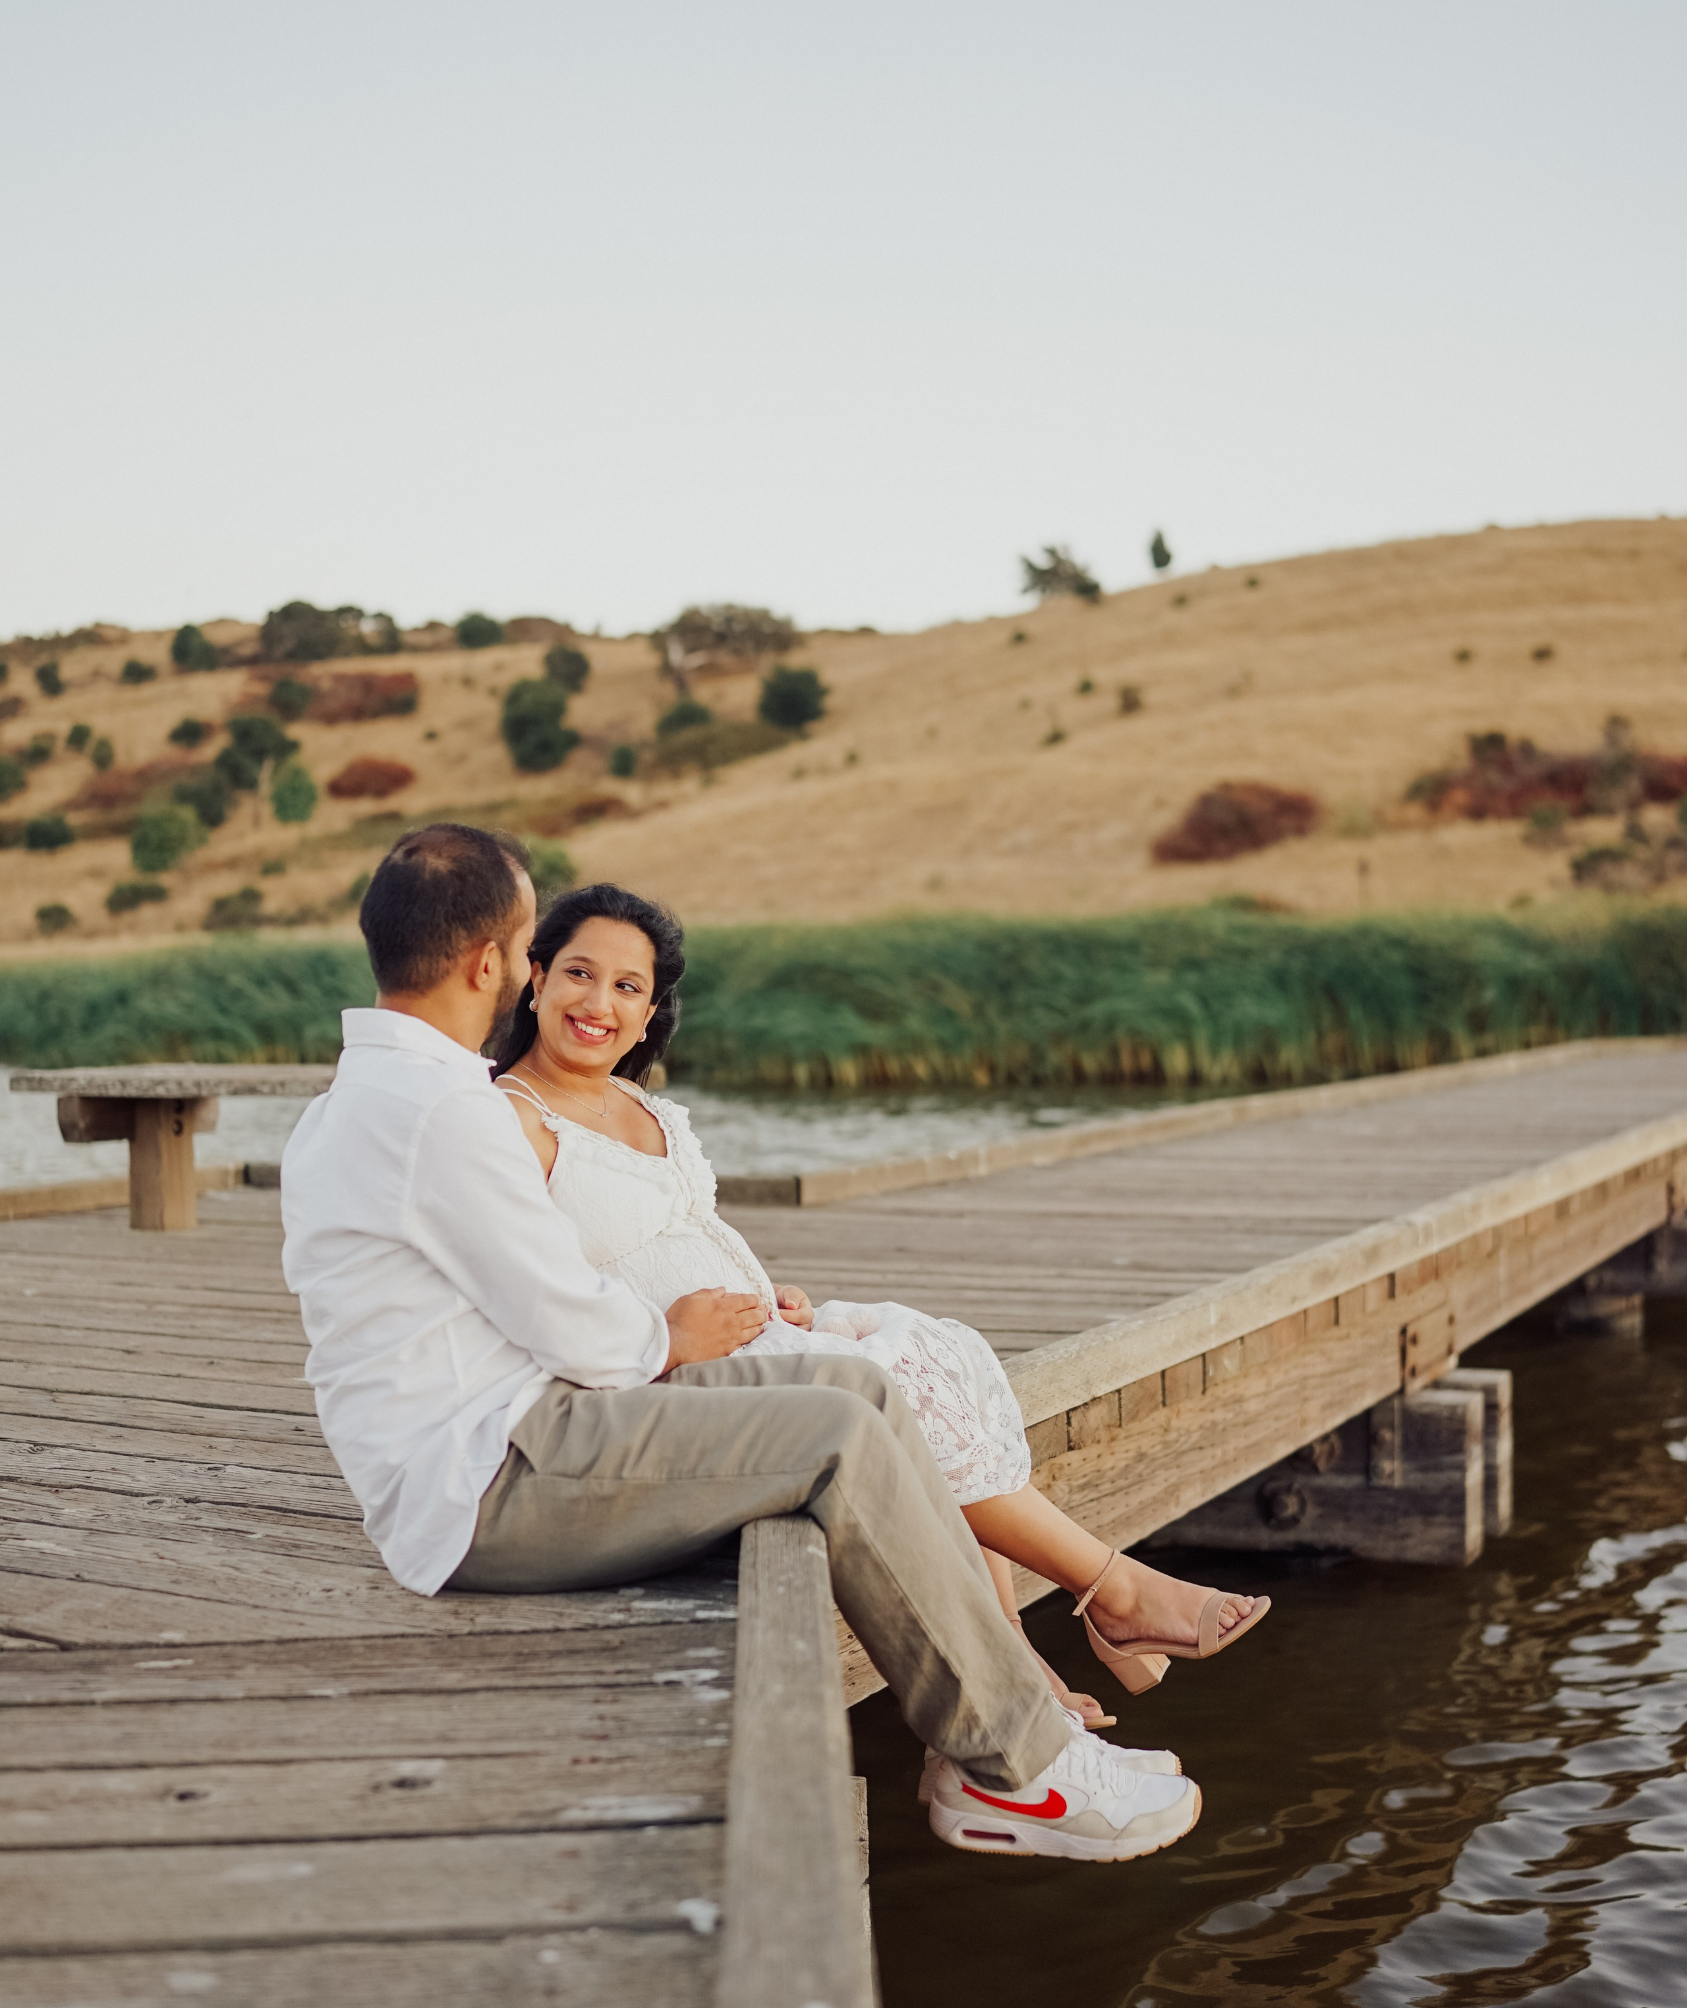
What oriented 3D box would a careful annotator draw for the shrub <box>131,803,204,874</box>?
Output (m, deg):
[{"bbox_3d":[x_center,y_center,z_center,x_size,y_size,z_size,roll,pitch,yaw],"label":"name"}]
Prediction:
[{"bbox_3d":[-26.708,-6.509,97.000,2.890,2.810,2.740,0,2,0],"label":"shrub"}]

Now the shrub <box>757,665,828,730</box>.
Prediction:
[{"bbox_3d":[-2.112,-12.789,103.000,2.898,2.814,2.898,-1,1,0],"label":"shrub"}]

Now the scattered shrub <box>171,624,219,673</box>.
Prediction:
[{"bbox_3d":[-39.553,-21.699,150.000,2.890,3.010,2.750,0,2,0],"label":"scattered shrub"}]

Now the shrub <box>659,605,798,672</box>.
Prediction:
[{"bbox_3d":[-5.689,-18.090,122.000,6.866,3.334,5.836,-1,1,0],"label":"shrub"}]

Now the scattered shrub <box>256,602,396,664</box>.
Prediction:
[{"bbox_3d":[-33.572,-24.110,160.000,9.000,4.110,5.850,0,2,0],"label":"scattered shrub"}]

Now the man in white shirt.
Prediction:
[{"bbox_3d":[-0.115,0.365,2.800,0.980,1.130,0.600,-1,1,-14],"label":"man in white shirt"}]

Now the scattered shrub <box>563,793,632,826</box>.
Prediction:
[{"bbox_3d":[-10.810,-8.549,108.000,3.040,1.560,2.280,0,2,0],"label":"scattered shrub"}]

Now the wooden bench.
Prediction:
[{"bbox_3d":[-1.400,0.410,6.800,1.750,0.420,0.650,0,1,8],"label":"wooden bench"}]

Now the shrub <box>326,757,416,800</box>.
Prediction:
[{"bbox_3d":[-21.904,-10.490,114.000,4.220,2.020,3.160,0,2,0],"label":"shrub"}]

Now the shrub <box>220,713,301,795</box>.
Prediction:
[{"bbox_3d":[-20.703,-8.845,87.000,2.938,2.937,2.938,-1,1,0],"label":"shrub"}]

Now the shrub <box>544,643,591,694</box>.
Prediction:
[{"bbox_3d":[-16.657,-20.220,148.000,2.860,2.970,2.710,0,2,0],"label":"shrub"}]

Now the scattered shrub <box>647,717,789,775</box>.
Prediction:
[{"bbox_3d":[-6.179,-12.795,122.000,7.060,2.940,4.240,0,2,0],"label":"scattered shrub"}]

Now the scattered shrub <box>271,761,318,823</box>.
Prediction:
[{"bbox_3d":[-18.326,-7.084,82.000,1.582,2.109,1.582,-1,1,0],"label":"scattered shrub"}]

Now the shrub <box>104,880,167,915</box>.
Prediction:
[{"bbox_3d":[-19.543,-2.951,68.000,1.804,0.929,1.533,-1,1,0],"label":"shrub"}]

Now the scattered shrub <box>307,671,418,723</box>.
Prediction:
[{"bbox_3d":[-20.512,-13.080,105.000,4.727,2.278,4.018,-1,1,0],"label":"scattered shrub"}]

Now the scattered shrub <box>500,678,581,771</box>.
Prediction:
[{"bbox_3d":[-15.476,-14.215,125.000,4.020,4.820,3.820,0,2,0],"label":"scattered shrub"}]

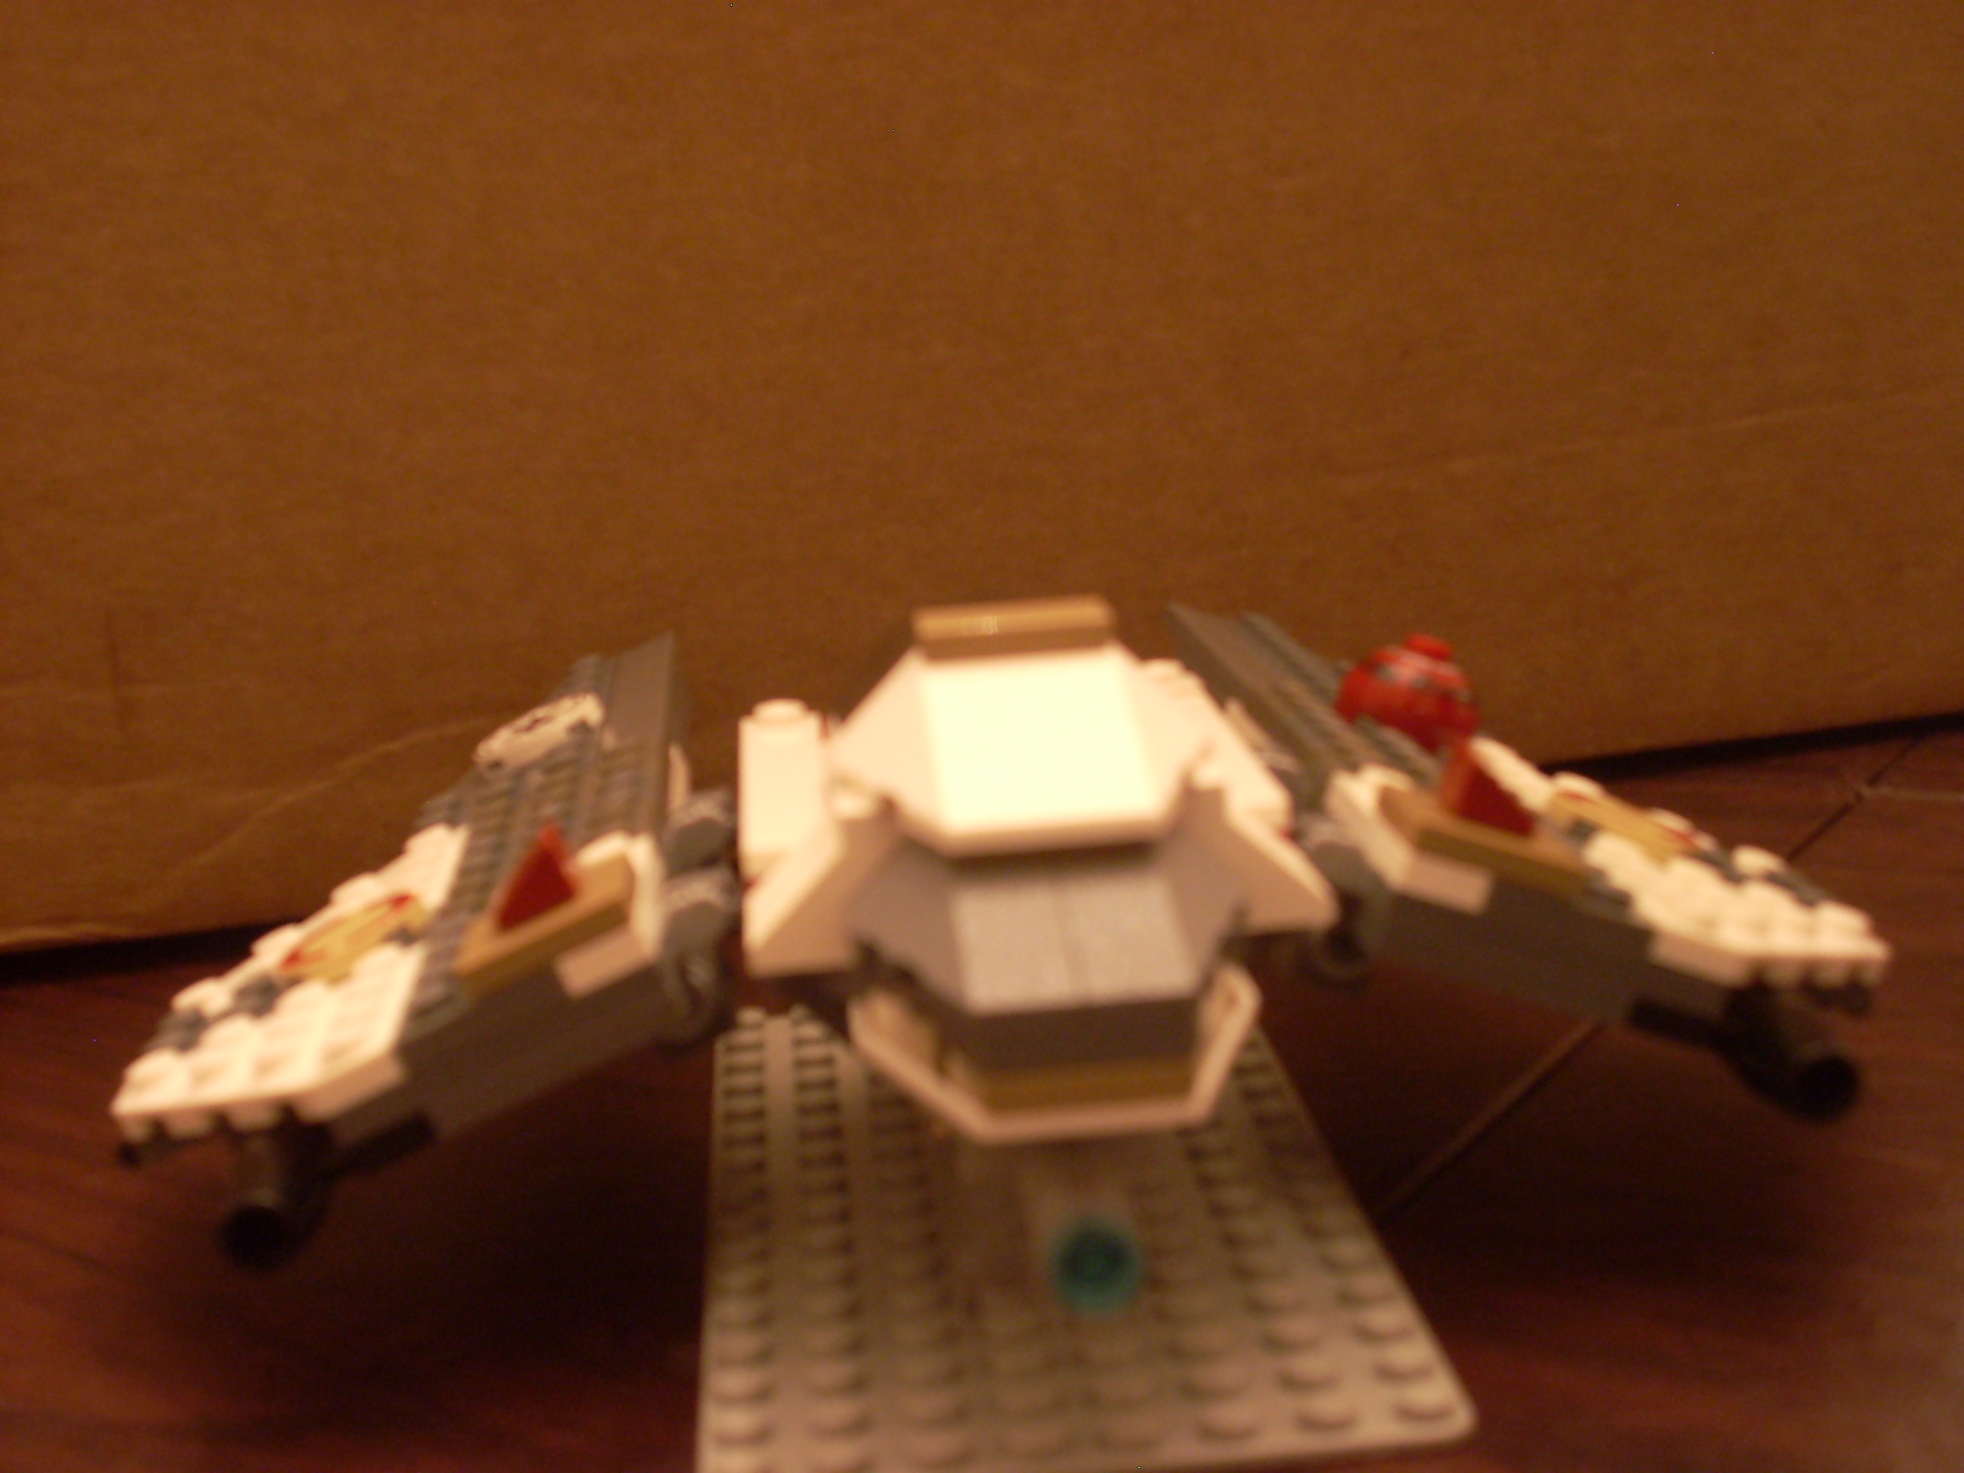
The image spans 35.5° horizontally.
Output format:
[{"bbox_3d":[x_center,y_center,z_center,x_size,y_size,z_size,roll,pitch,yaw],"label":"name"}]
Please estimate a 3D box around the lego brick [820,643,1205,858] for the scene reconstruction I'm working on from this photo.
[{"bbox_3d":[0.004,0.000,0.240,0.032,0.010,0.032,-5,13,-3],"label":"lego brick"}]

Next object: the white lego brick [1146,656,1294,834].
[{"bbox_3d":[0.021,0.001,0.292,0.008,0.005,0.053,-5,13,-3],"label":"white lego brick"}]

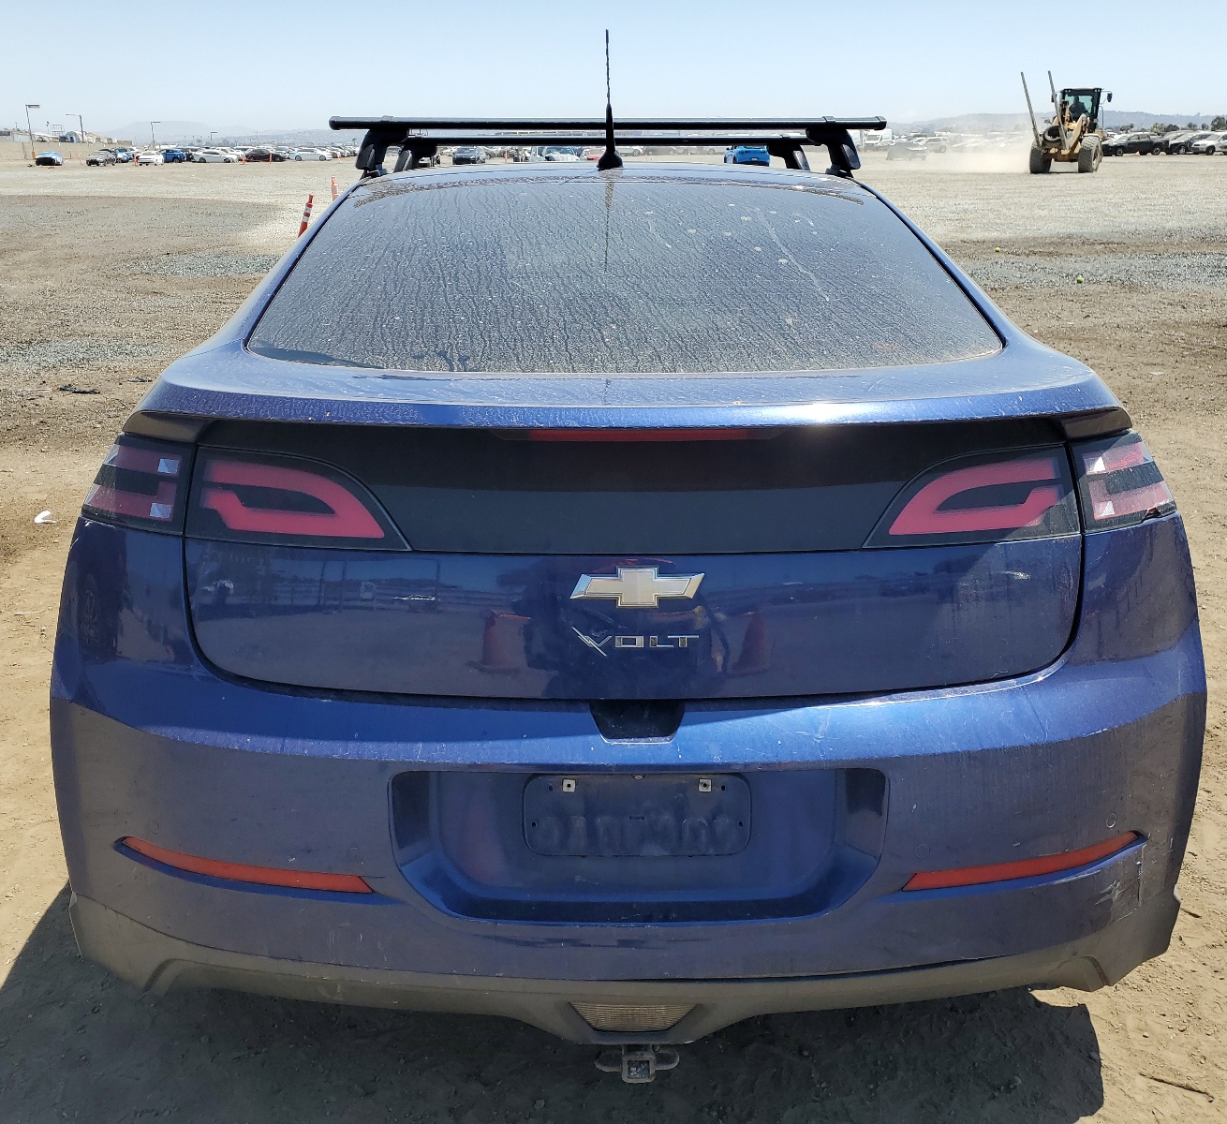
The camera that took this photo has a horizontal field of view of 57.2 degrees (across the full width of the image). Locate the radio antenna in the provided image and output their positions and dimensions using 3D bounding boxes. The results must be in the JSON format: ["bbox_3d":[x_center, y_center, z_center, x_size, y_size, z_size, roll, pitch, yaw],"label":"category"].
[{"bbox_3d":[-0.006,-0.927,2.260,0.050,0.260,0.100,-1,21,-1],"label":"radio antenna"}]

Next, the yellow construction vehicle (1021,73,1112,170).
[{"bbox_3d":[19.336,-18.314,47.046,2.750,3.850,6.400,11,23,27],"label":"yellow construction vehicle"}]

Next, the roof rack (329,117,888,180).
[{"bbox_3d":[-0.017,-1.063,2.923,1.270,0.135,0.800,-1,19,-1],"label":"roof rack"}]

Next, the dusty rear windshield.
[{"bbox_3d":[0.011,-0.484,1.757,1.010,0.090,0.820,-1,35,-2],"label":"dusty rear windshield"}]

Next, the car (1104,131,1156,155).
[{"bbox_3d":[35.982,-28.852,77.743,4.550,1.460,1.820,-6,21,-16],"label":"car"}]

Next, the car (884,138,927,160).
[{"bbox_3d":[23.143,-32.493,89.000,1.820,1.520,4.500,-5,21,-13],"label":"car"}]

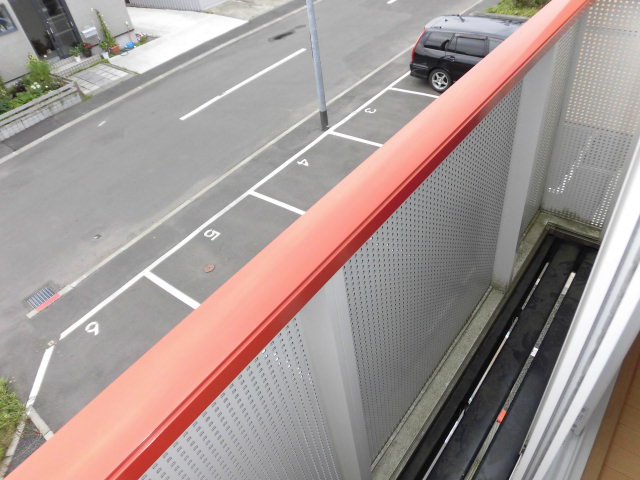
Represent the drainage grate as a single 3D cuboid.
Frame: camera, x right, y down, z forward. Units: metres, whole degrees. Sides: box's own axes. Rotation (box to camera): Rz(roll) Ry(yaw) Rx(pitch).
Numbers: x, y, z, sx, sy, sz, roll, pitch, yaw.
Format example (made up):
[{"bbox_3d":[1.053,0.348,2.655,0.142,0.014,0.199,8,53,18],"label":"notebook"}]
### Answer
[{"bbox_3d":[-4.622,0.966,7.386,0.300,0.040,0.390,23,51,32],"label":"drainage grate"}]

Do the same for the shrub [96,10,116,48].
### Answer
[{"bbox_3d":[-7.888,-7.694,16.259,0.420,1.320,0.420,23,51,32],"label":"shrub"}]

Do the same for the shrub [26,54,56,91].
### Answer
[{"bbox_3d":[-9.192,-5.523,14.565,0.600,0.950,0.620,23,51,32],"label":"shrub"}]

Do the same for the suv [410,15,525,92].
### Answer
[{"bbox_3d":[4.427,-4.184,10.190,4.500,1.460,1.690,25,52,34],"label":"suv"}]

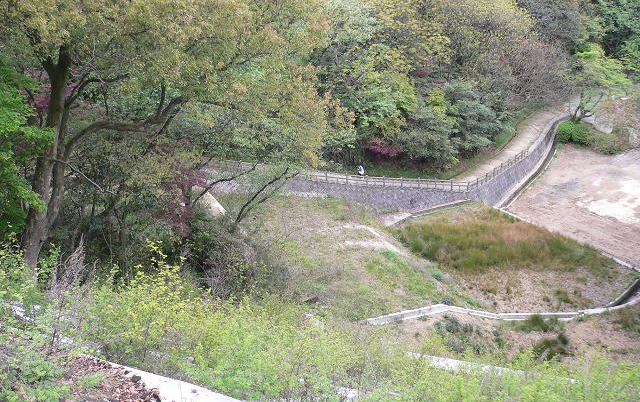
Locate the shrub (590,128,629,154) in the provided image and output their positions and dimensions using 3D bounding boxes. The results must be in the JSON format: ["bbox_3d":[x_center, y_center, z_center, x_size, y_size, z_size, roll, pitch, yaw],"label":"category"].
[{"bbox_3d":[32.032,-6.639,71.600,4.100,2.400,3.200,4,17,12],"label":"shrub"}]

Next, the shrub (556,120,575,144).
[{"bbox_3d":[29.213,-8.270,77.000,2.100,2.500,2.100,3,17,10],"label":"shrub"}]

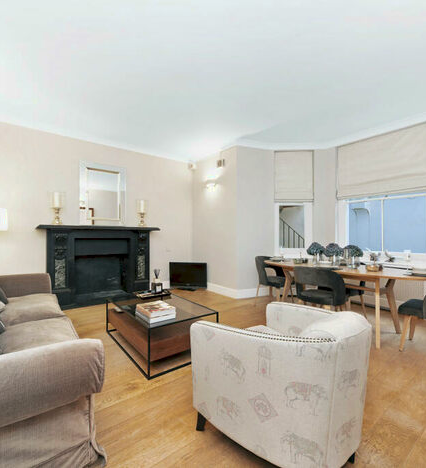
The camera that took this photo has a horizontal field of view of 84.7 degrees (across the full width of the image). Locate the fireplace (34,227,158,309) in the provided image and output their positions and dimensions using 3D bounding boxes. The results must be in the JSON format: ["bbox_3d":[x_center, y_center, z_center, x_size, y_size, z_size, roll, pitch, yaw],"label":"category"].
[{"bbox_3d":[-1.781,0.522,3.904,1.850,1.275,0.320,0,0,-40],"label":"fireplace"}]

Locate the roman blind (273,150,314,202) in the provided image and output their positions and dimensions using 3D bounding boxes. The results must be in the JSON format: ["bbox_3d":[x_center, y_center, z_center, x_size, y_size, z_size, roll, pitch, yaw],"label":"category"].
[{"bbox_3d":[1.518,-1.074,4.360,0.720,0.940,0.050,0,0,5],"label":"roman blind"}]

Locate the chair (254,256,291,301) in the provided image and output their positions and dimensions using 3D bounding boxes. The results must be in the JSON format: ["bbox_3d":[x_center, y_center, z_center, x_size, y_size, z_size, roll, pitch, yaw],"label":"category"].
[{"bbox_3d":[0.963,0.765,3.695,0.540,0.790,0.590,0,0,-40],"label":"chair"}]

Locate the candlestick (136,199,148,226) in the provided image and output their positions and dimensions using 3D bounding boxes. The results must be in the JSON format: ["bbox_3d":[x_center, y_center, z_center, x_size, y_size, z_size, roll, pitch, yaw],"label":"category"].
[{"bbox_3d":[-1.303,-0.370,4.303,0.185,0.510,0.185,0,0,-40],"label":"candlestick"}]

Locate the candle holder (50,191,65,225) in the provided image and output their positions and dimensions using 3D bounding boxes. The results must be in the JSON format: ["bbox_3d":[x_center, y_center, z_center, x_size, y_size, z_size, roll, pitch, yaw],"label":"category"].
[{"bbox_3d":[-2.309,-0.373,3.465,0.190,0.515,0.190,0,0,-40],"label":"candle holder"}]

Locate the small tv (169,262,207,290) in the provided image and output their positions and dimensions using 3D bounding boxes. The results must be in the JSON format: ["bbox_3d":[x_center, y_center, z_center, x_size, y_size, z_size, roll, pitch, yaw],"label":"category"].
[{"bbox_3d":[-0.495,0.877,4.760,0.770,0.567,0.200,0,0,9],"label":"small tv"}]

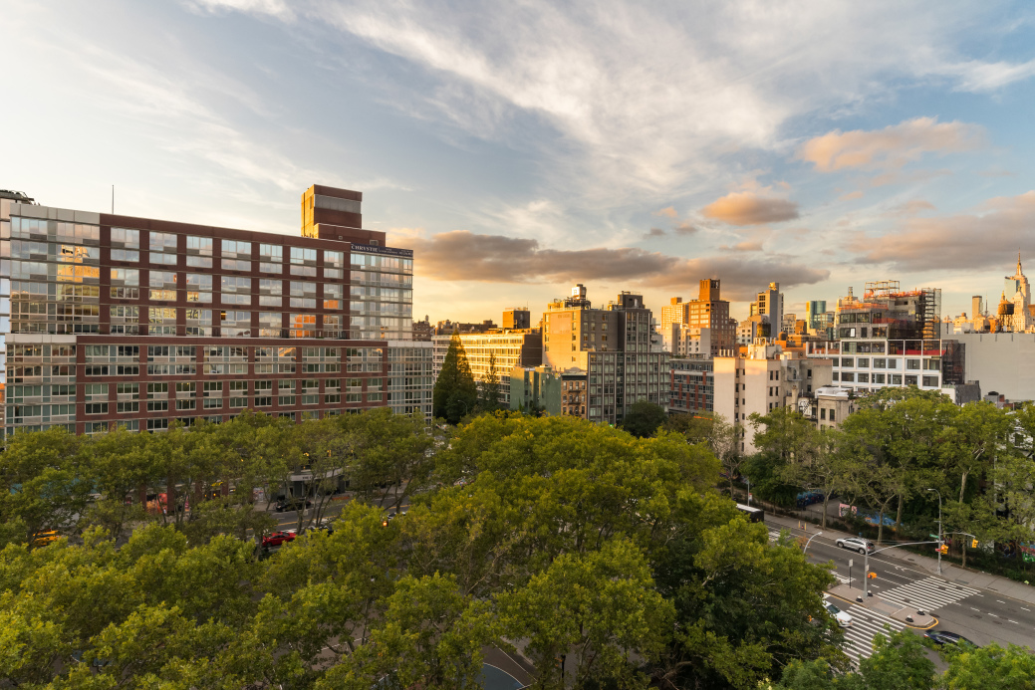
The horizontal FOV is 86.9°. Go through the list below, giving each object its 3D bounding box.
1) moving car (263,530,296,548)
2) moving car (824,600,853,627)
[{"bbox_3d":[-32.196,26.104,73.975,4.600,1.430,1.820,1,0,-35],"label":"moving car"},{"bbox_3d":[31.850,27.388,56.279,1.830,1.460,4.700,1,0,-18],"label":"moving car"}]

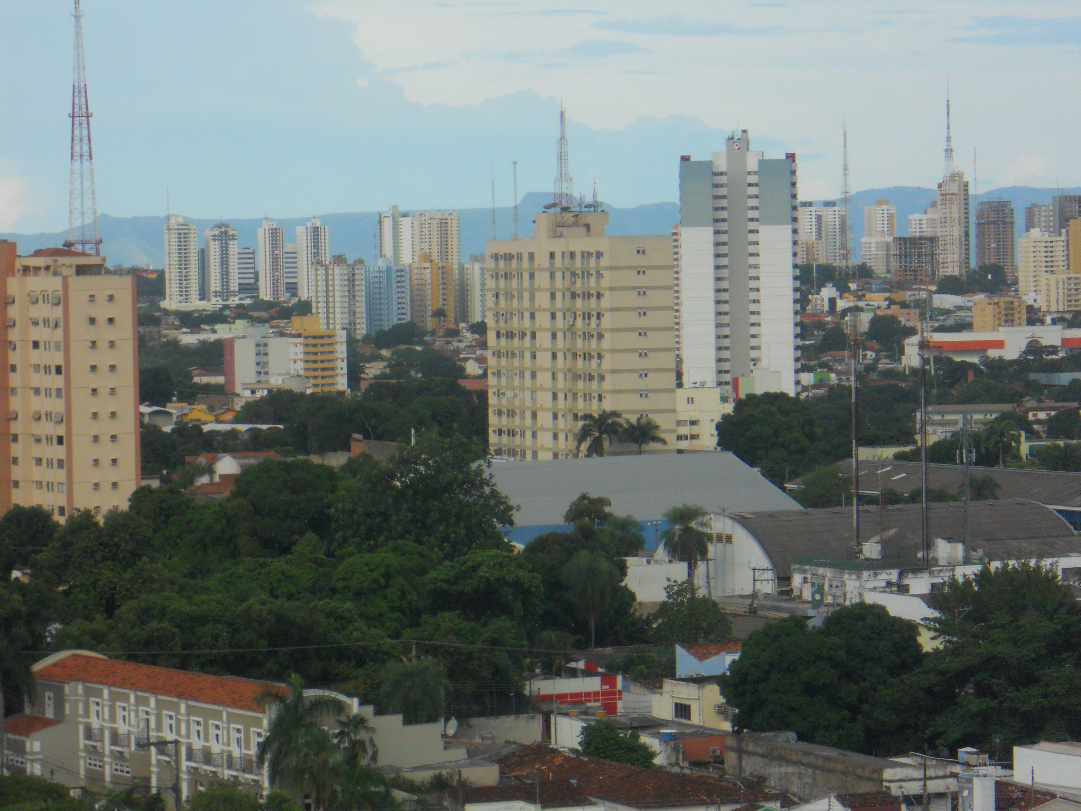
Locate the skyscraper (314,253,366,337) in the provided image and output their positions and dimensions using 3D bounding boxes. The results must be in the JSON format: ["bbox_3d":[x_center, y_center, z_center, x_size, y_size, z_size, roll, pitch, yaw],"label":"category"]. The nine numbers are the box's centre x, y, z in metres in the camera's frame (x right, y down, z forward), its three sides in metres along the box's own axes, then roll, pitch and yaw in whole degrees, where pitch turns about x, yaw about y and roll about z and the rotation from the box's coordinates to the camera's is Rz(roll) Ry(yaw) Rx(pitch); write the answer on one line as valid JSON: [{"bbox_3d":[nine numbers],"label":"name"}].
[{"bbox_3d":[-107.116,-57.991,2329.445,16.250,43.790,24.060,0,3,39],"label":"skyscraper"}]

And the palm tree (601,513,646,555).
[{"bbox_3d":[8.310,14.060,437.000,4.600,6.580,4.600,-1,2,0],"label":"palm tree"}]

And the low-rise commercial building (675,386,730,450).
[{"bbox_3d":[33.500,2.715,883.356,12.500,12.970,11.000,-1,2,13],"label":"low-rise commercial building"}]

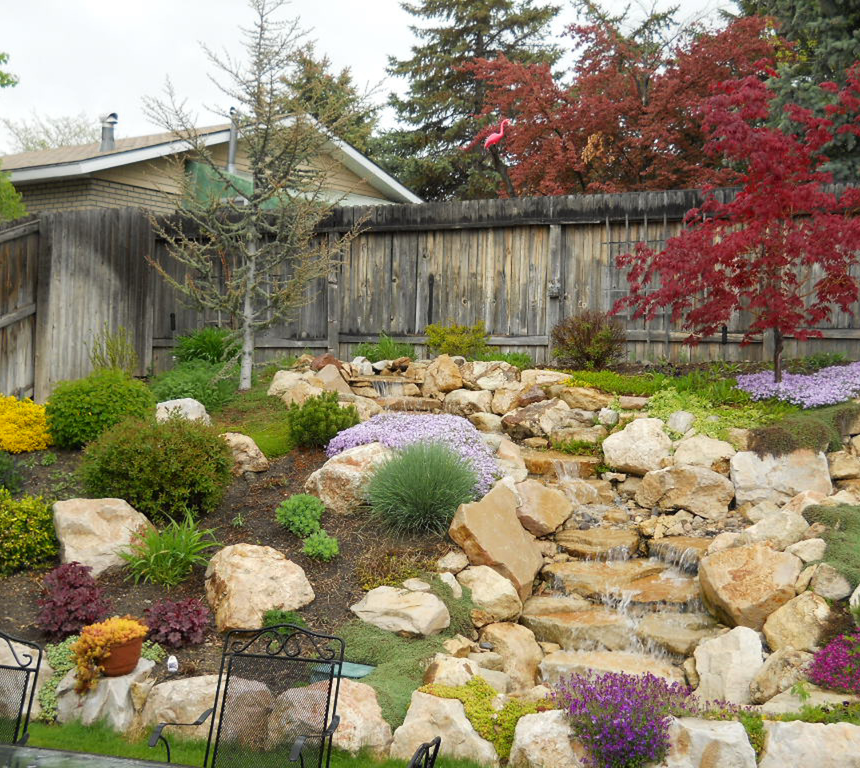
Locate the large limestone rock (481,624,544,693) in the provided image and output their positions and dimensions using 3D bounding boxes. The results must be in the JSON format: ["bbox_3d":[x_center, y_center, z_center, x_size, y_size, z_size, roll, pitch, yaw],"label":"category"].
[{"bbox_3d":[0.461,1.557,7.446,0.360,0.354,0.367,2,1,4],"label":"large limestone rock"}]

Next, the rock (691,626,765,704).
[{"bbox_3d":[1.605,1.514,7.000,0.372,0.390,0.320,2,1,13],"label":"rock"}]

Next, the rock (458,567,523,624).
[{"bbox_3d":[0.352,1.251,7.700,0.375,0.338,0.350,2,1,3],"label":"rock"}]

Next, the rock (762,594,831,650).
[{"bbox_3d":[2.132,1.389,7.550,0.390,0.331,0.360,2,1,16],"label":"rock"}]

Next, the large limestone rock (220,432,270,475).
[{"bbox_3d":[-1.546,0.579,10.850,0.470,0.360,0.400,2,-1,-8],"label":"large limestone rock"}]

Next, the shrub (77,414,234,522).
[{"bbox_3d":[-2.190,0.685,10.455,1.194,0.878,1.102,1,1,-12],"label":"shrub"}]

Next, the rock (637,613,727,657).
[{"bbox_3d":[1.434,1.434,7.450,0.479,0.163,0.420,2,1,14],"label":"rock"}]

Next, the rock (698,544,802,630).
[{"bbox_3d":[1.945,1.244,7.900,0.606,0.497,0.520,2,1,24],"label":"rock"}]

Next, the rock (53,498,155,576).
[{"bbox_3d":[-2.220,1.044,8.850,0.690,0.500,0.500,2,-1,-14],"label":"rock"}]

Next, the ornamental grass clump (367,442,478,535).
[{"bbox_3d":[-0.057,0.793,9.894,0.851,0.695,0.796,2,1,0],"label":"ornamental grass clump"}]

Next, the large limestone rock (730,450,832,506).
[{"bbox_3d":[2.674,0.719,9.900,0.770,0.440,0.500,1,-1,15],"label":"large limestone rock"}]

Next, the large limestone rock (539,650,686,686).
[{"bbox_3d":[1.003,1.588,7.150,0.772,0.139,0.460,2,1,12],"label":"large limestone rock"}]

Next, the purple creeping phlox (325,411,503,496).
[{"bbox_3d":[-0.126,0.558,10.600,1.400,0.580,1.150,2,-1,-1],"label":"purple creeping phlox"}]

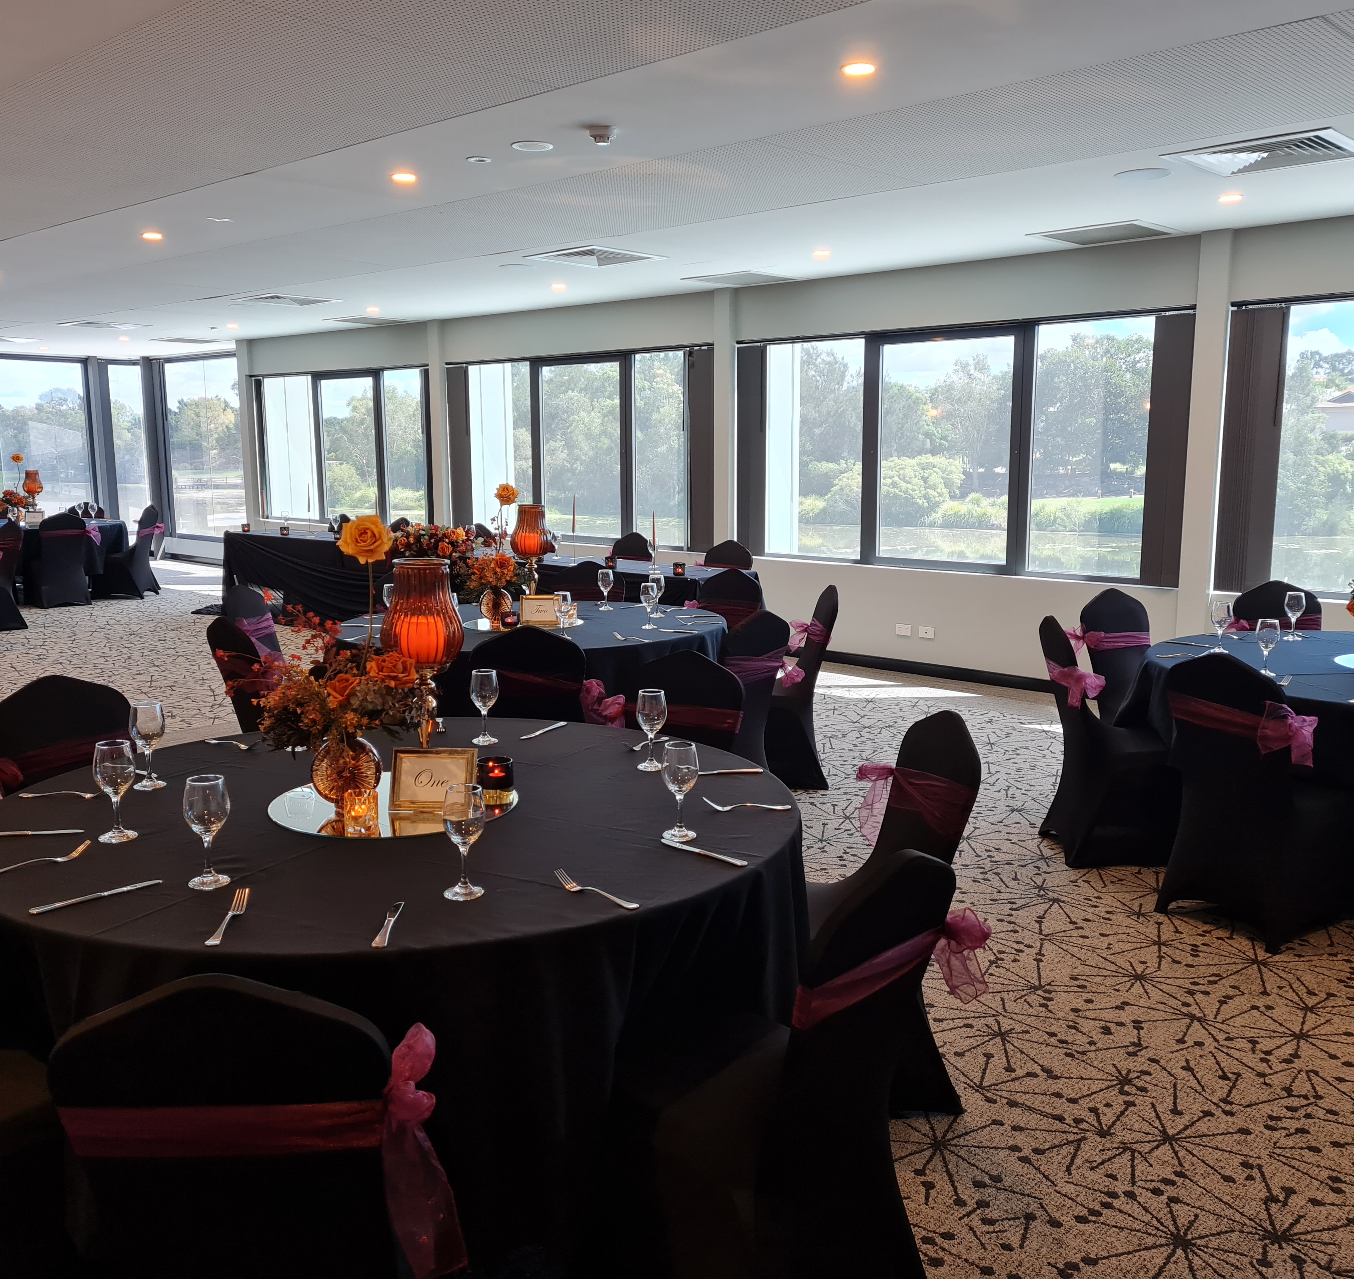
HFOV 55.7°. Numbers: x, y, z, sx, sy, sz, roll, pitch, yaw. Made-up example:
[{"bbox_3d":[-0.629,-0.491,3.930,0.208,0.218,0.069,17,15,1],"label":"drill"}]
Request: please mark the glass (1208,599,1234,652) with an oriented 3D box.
[{"bbox_3d":[2.122,-0.050,4.990,0.080,0.198,0.080,8,12,43],"label":"glass"}]

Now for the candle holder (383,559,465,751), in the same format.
[{"bbox_3d":[-0.597,0.086,3.068,0.186,0.547,0.186,0,9,0],"label":"candle holder"}]

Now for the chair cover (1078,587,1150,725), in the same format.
[{"bbox_3d":[2.111,0.252,5.648,0.450,0.915,0.560,-6,10,-32],"label":"chair cover"}]

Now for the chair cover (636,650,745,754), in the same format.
[{"bbox_3d":[-0.088,0.529,3.977,0.450,0.920,0.570,4,10,25],"label":"chair cover"}]

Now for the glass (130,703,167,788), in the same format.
[{"bbox_3d":[-1.289,0.256,3.120,0.080,0.198,0.080,-4,9,-23],"label":"glass"}]

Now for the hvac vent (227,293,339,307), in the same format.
[{"bbox_3d":[-3.044,-2.649,10.021,0.630,0.040,0.630,8,12,42],"label":"hvac vent"}]

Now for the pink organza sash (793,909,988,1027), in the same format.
[{"bbox_3d":[0.368,0.580,2.155,0.120,0.190,0.540,8,12,43],"label":"pink organza sash"}]

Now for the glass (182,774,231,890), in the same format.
[{"bbox_3d":[-0.887,0.363,2.416,0.084,0.202,0.084,0,9,0],"label":"glass"}]

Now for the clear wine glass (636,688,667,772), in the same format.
[{"bbox_3d":[-0.070,0.227,3.274,0.084,0.202,0.084,0,9,0],"label":"clear wine glass"}]

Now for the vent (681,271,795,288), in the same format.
[{"bbox_3d":[0.448,-2.479,8.829,0.600,0.040,0.600,8,12,42],"label":"vent"}]

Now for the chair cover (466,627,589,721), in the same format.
[{"bbox_3d":[-0.544,0.365,4.907,0.450,0.910,0.580,-1,9,-6],"label":"chair cover"}]

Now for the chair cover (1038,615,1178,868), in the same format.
[{"bbox_3d":[1.757,0.372,4.946,0.570,0.920,0.450,0,9,3],"label":"chair cover"}]

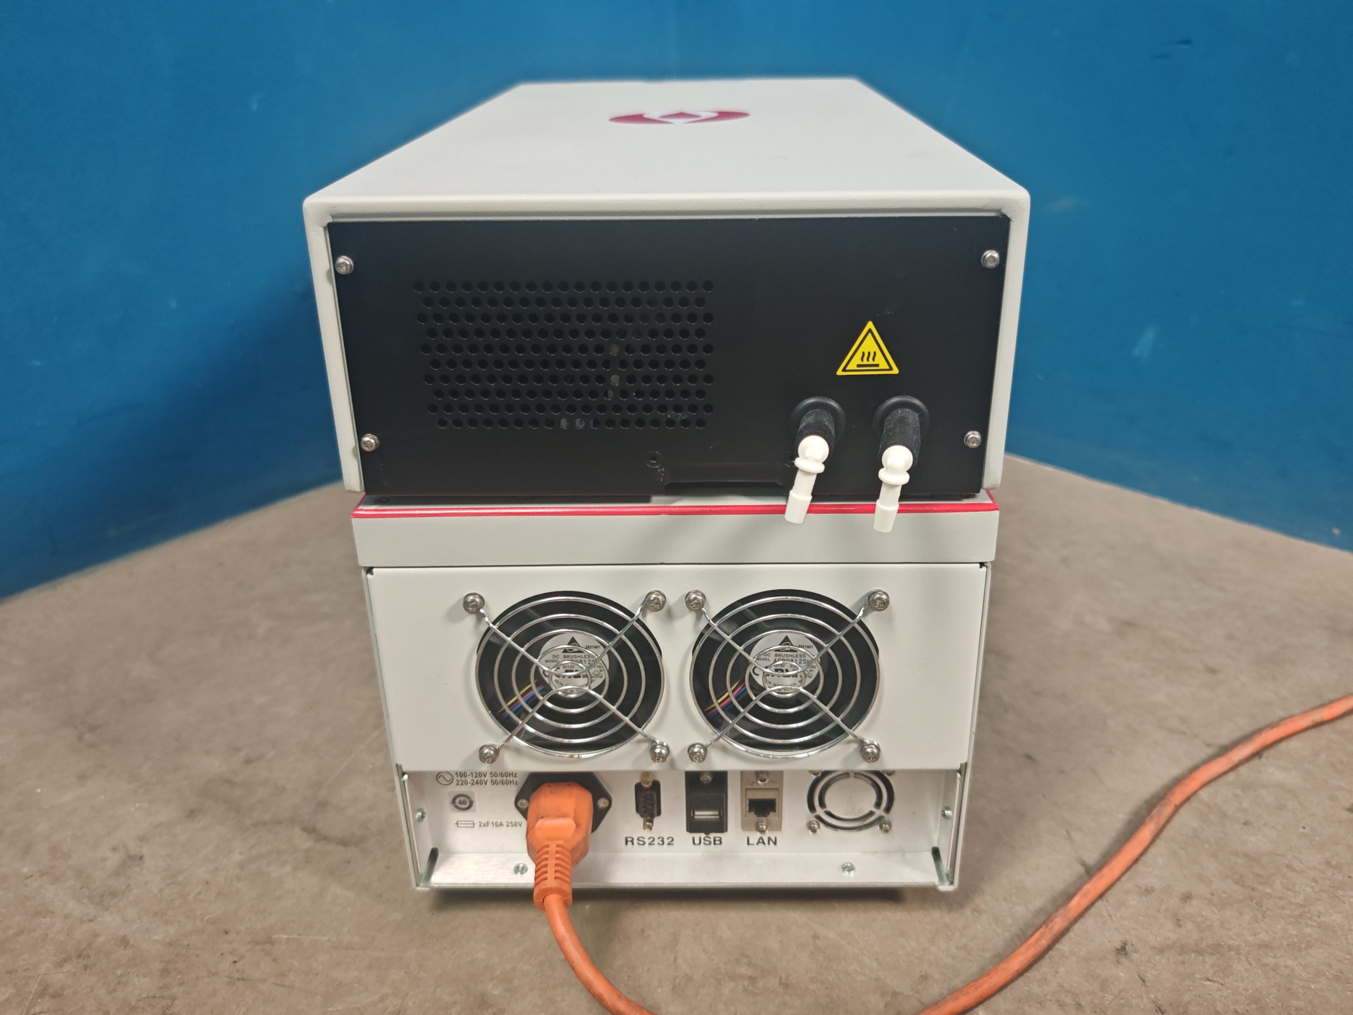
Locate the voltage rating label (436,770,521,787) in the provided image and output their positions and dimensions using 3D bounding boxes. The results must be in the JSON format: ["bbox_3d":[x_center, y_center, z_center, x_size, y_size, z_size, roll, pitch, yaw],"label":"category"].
[{"bbox_3d":[-0.089,0.122,0.475,0.037,0.009,0.001,0,24,1],"label":"voltage rating label"}]

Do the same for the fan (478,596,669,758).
[{"bbox_3d":[-0.043,0.065,0.439,0.080,0.080,0.028,0,24,1],"label":"fan"}]

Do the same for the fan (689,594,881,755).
[{"bbox_3d":[0.044,0.064,0.436,0.080,0.080,0.028,0,24,1],"label":"fan"}]

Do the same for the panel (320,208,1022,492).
[{"bbox_3d":[-0.002,-0.053,0.385,0.235,0.102,0.005,0,24,1],"label":"panel"}]

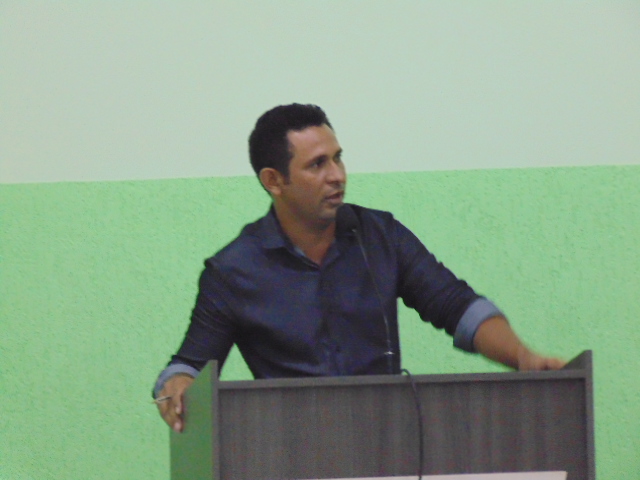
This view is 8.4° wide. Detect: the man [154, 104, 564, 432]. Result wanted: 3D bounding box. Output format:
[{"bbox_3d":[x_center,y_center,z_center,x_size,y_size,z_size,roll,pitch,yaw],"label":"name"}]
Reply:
[{"bbox_3d":[0.092,0.555,9.100,0.870,1.690,0.460,-1,1,-13],"label":"man"}]

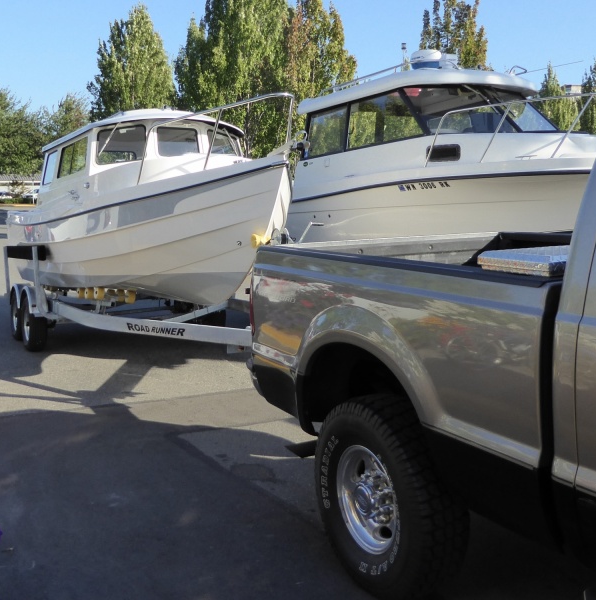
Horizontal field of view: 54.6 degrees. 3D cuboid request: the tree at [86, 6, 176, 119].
[{"bbox_3d":[-10.000,-11.388,35.516,5.300,12.600,5.300,0,11,0],"label":"tree"}]

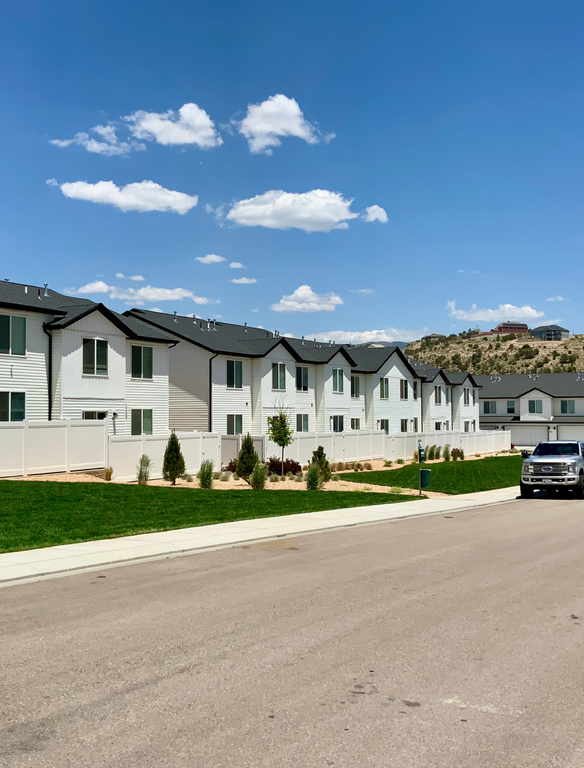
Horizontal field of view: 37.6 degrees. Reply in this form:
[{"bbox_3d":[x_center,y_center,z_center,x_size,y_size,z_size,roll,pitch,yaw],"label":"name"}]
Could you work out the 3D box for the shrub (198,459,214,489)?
[{"bbox_3d":[-3.019,3.187,30.453,0.540,1.040,0.540,0,-2,0],"label":"shrub"}]

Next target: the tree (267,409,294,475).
[{"bbox_3d":[-0.484,2.557,38.604,1.200,3.200,1.200,0,-2,0],"label":"tree"}]

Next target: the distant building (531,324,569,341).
[{"bbox_3d":[156.261,-31.034,520.000,19.500,9.700,15.000,-2,-3,33],"label":"distant building"}]

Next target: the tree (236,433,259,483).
[{"bbox_3d":[-1.650,2.813,31.712,0.850,1.980,0.850,0,-2,0],"label":"tree"}]

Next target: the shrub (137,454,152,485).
[{"bbox_3d":[-5.509,3.201,32.041,0.560,1.100,0.560,0,-2,0],"label":"shrub"}]

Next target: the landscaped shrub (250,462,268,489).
[{"bbox_3d":[-1.157,3.253,30.457,0.660,0.980,0.640,0,-2,0],"label":"landscaped shrub"}]

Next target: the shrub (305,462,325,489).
[{"bbox_3d":[0.770,3.328,30.880,0.550,0.970,0.550,0,-2,0],"label":"shrub"}]

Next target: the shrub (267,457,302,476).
[{"bbox_3d":[-0.325,3.790,39.459,1.550,0.880,1.200,0,-2,0],"label":"shrub"}]

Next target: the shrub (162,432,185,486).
[{"bbox_3d":[-4.391,2.743,32.042,0.860,2.050,0.860,0,-2,0],"label":"shrub"}]

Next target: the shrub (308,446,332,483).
[{"bbox_3d":[1.081,3.123,32.180,0.850,1.550,0.850,0,-2,0],"label":"shrub"}]

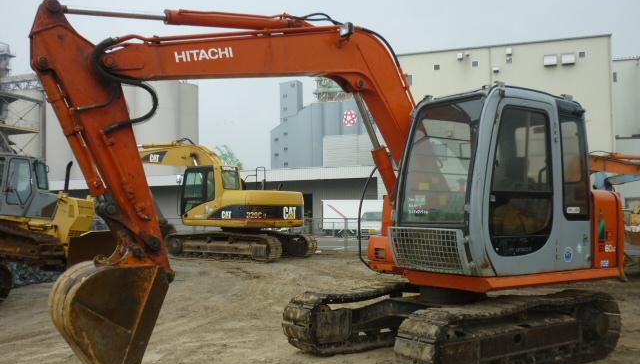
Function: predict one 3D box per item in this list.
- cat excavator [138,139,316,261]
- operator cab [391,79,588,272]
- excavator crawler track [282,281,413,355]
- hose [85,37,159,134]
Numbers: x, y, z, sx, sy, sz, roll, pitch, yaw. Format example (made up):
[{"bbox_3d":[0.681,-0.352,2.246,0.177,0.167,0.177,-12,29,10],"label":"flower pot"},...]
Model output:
[{"bbox_3d":[-4.388,0.612,21.200,8.200,3.950,2.850,-2,-3,28],"label":"cat excavator"},{"bbox_3d":[1.730,0.001,6.140,1.620,1.710,1.030,1,-3,-32],"label":"operator cab"},{"bbox_3d":[0.876,1.514,7.158,2.770,0.590,0.460,1,-3,-35],"label":"excavator crawler track"},{"bbox_3d":[-1.502,-0.734,4.645,0.523,0.721,0.200,1,-3,-32],"label":"hose"}]

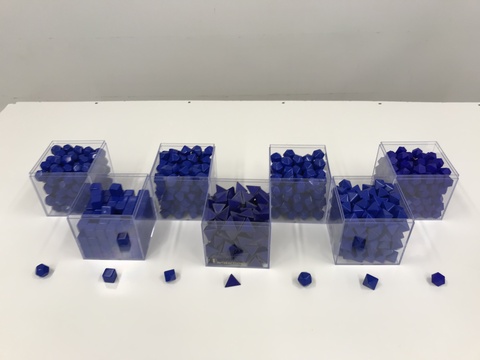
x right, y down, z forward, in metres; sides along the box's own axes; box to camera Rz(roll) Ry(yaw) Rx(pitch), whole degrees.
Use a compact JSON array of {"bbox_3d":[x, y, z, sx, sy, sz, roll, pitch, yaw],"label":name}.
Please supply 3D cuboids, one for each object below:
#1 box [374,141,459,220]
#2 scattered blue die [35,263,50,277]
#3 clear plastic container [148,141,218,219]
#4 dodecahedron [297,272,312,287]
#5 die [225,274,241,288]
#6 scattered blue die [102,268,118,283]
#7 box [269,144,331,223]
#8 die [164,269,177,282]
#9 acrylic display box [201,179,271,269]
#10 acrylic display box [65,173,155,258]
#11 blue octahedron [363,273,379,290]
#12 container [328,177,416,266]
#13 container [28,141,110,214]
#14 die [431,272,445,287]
[{"bbox_3d":[0.316,0.000,0.719,0.102,0.102,0.102,0,38,2],"label":"box"},{"bbox_3d":[-0.315,0.144,0.619,0.021,0.019,0.021,1,38,2],"label":"scattered blue die"},{"bbox_3d":[-0.101,0.005,0.739,0.105,0.105,0.105,1,41,3],"label":"clear plastic container"},{"bbox_3d":[0.104,0.159,0.621,0.021,0.018,0.021,-1,41,0],"label":"dodecahedron"},{"bbox_3d":[-0.013,0.149,0.602,0.025,0.020,0.021,-7,38,-8],"label":"die"},{"bbox_3d":[-0.212,0.157,0.635,0.015,0.015,0.015,5,41,7],"label":"scattered blue die"},{"bbox_3d":[0.106,0.006,0.716,0.102,0.102,0.102,1,38,3],"label":"box"},{"bbox_3d":[-0.113,0.156,0.632,0.018,0.017,0.018,8,42,11],"label":"die"},{"bbox_3d":[-0.002,0.074,0.657,0.105,0.105,0.105,1,41,3],"label":"acrylic display box"},{"bbox_3d":[-0.212,0.065,0.672,0.105,0.105,0.105,1,41,2],"label":"acrylic display box"},{"bbox_3d":[0.199,0.155,0.592,0.021,0.016,0.020,1,38,2],"label":"blue octahedron"},{"bbox_3d":[0.213,0.070,0.656,0.105,0.105,0.105,0,41,2],"label":"container"},{"bbox_3d":[-0.312,-0.004,0.741,0.102,0.102,0.102,0,38,1],"label":"container"},{"bbox_3d":[0.302,0.151,0.592,0.021,0.019,0.021,1,38,2],"label":"die"}]

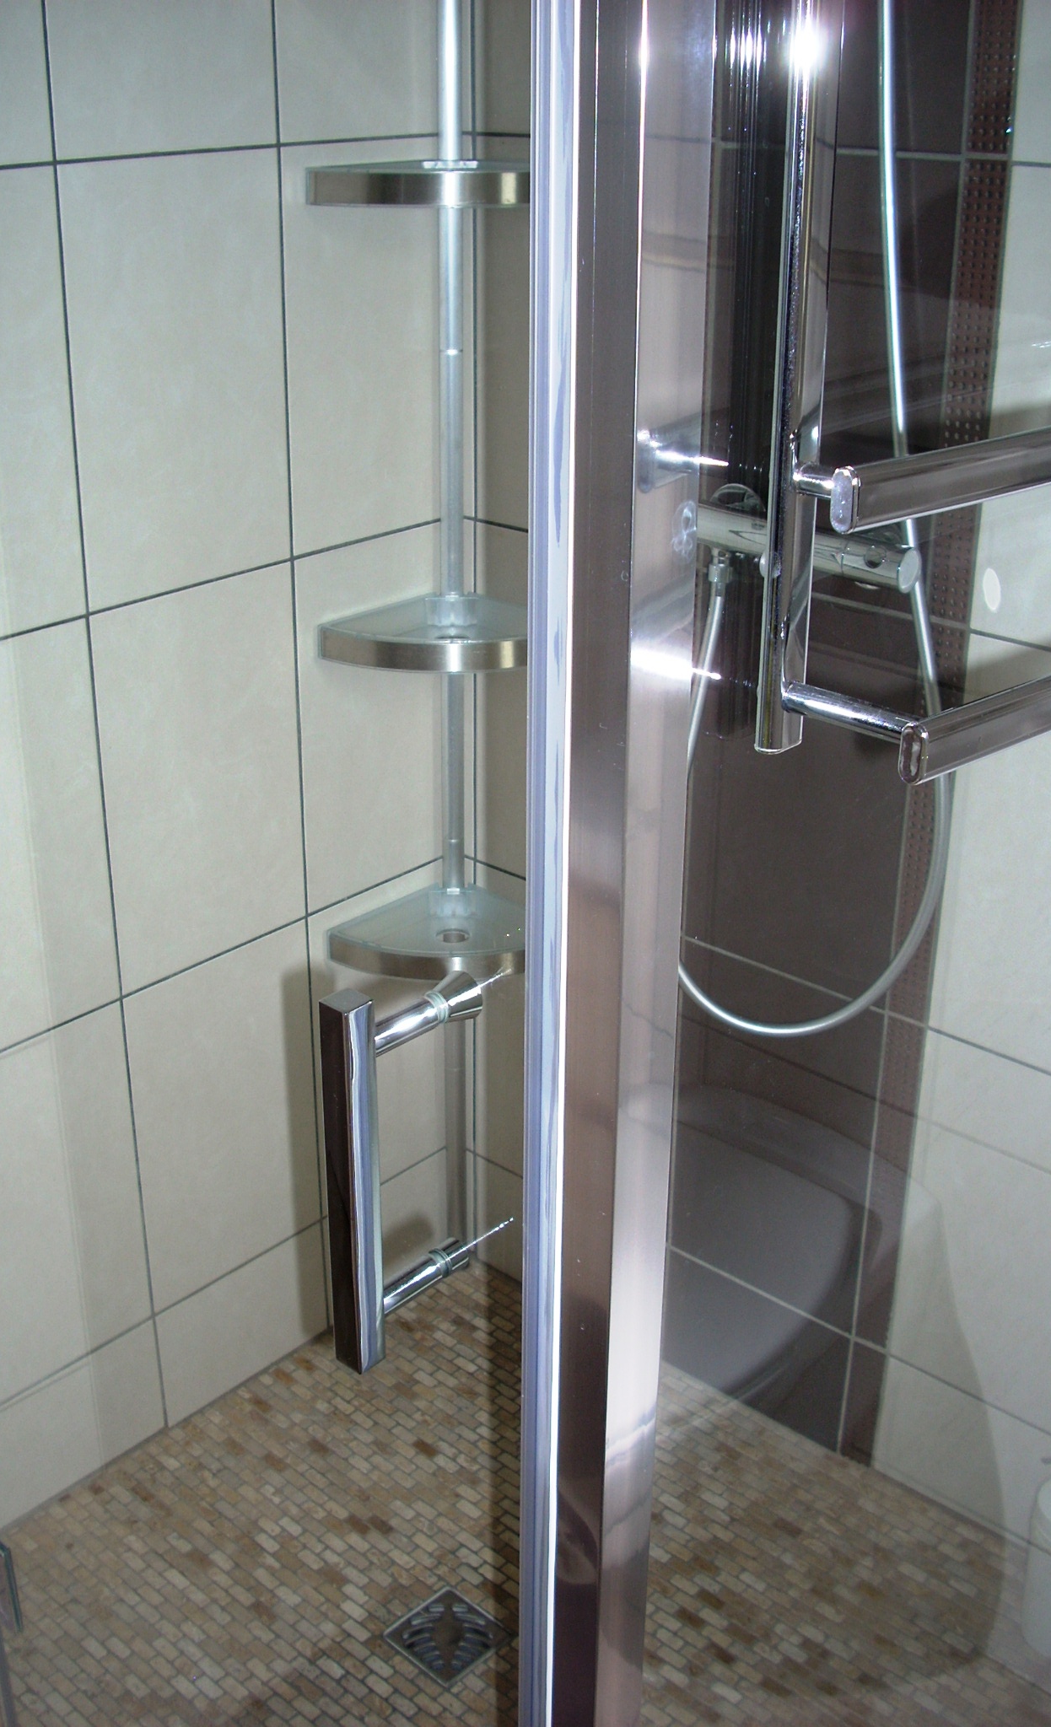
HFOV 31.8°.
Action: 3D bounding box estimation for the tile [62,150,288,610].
[{"bbox_3d":[-0.324,-0.455,1.739,0.010,0.400,0.250,20,31,37],"label":"tile"}]

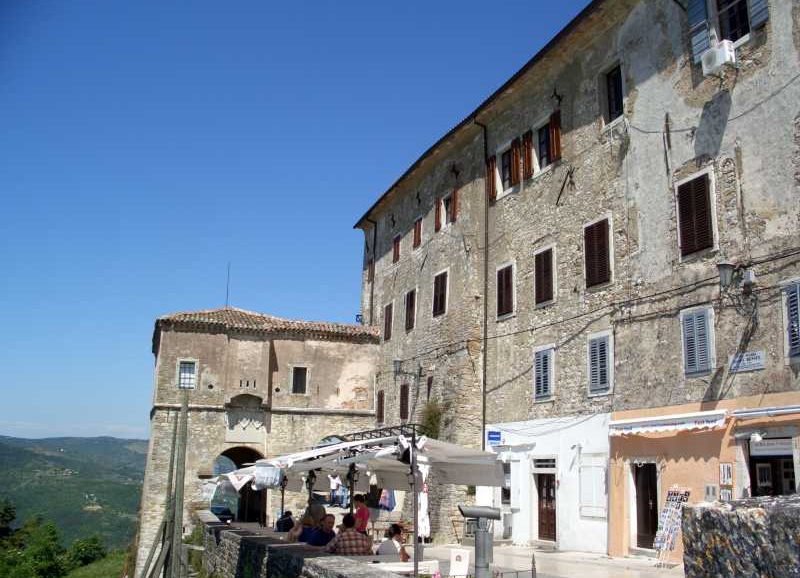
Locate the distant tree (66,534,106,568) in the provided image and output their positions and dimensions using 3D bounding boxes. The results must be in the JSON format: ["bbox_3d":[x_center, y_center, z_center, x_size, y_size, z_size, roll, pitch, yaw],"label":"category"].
[{"bbox_3d":[-23.840,19.924,58.000,2.800,2.500,2.800,0,-12,0],"label":"distant tree"}]

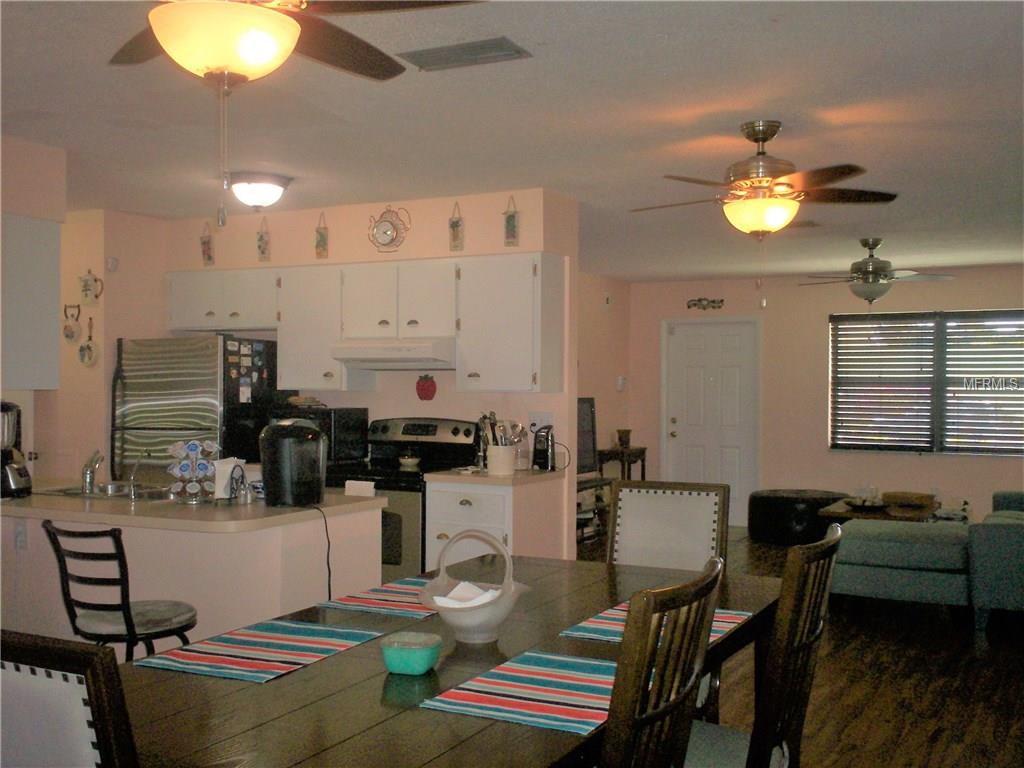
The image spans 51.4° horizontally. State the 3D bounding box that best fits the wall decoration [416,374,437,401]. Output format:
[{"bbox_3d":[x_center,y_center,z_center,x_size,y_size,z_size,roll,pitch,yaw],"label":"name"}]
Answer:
[{"bbox_3d":[-0.510,0.022,6.329,0.143,0.157,0.020,0,0,27],"label":"wall decoration"}]

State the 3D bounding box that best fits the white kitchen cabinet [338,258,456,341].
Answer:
[{"bbox_3d":[-0.588,-0.486,6.252,0.779,0.449,0.327,0,0,27],"label":"white kitchen cabinet"}]

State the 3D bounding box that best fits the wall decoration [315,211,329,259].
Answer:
[{"bbox_3d":[-1.091,-0.847,6.064,0.091,0.273,0.020,0,1,27],"label":"wall decoration"}]

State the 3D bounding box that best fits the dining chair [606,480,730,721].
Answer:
[{"bbox_3d":[0.463,0.888,3.680,0.470,1.040,0.580,0,0,27],"label":"dining chair"}]

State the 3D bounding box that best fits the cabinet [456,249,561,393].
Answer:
[{"bbox_3d":[-0.009,-0.333,5.959,0.519,0.753,0.327,0,0,27],"label":"cabinet"}]

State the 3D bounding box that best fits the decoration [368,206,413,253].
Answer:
[{"bbox_3d":[-0.693,-0.885,6.063,0.296,0.273,0.040,0,0,27],"label":"decoration"}]

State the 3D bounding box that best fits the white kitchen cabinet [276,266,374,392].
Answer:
[{"bbox_3d":[-1.085,-0.324,6.247,0.489,0.719,0.322,0,1,27],"label":"white kitchen cabinet"}]

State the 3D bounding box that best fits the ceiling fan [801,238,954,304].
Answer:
[{"bbox_3d":[2.579,-0.804,7.654,1.130,0.464,1.110,0,0,27],"label":"ceiling fan"}]

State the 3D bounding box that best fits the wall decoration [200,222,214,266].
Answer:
[{"bbox_3d":[-1.848,-0.845,6.444,0.107,0.266,0.020,0,1,27],"label":"wall decoration"}]

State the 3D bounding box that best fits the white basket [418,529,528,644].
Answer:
[{"bbox_3d":[-0.097,0.505,2.716,0.285,0.290,0.260,0,0,0],"label":"white basket"}]

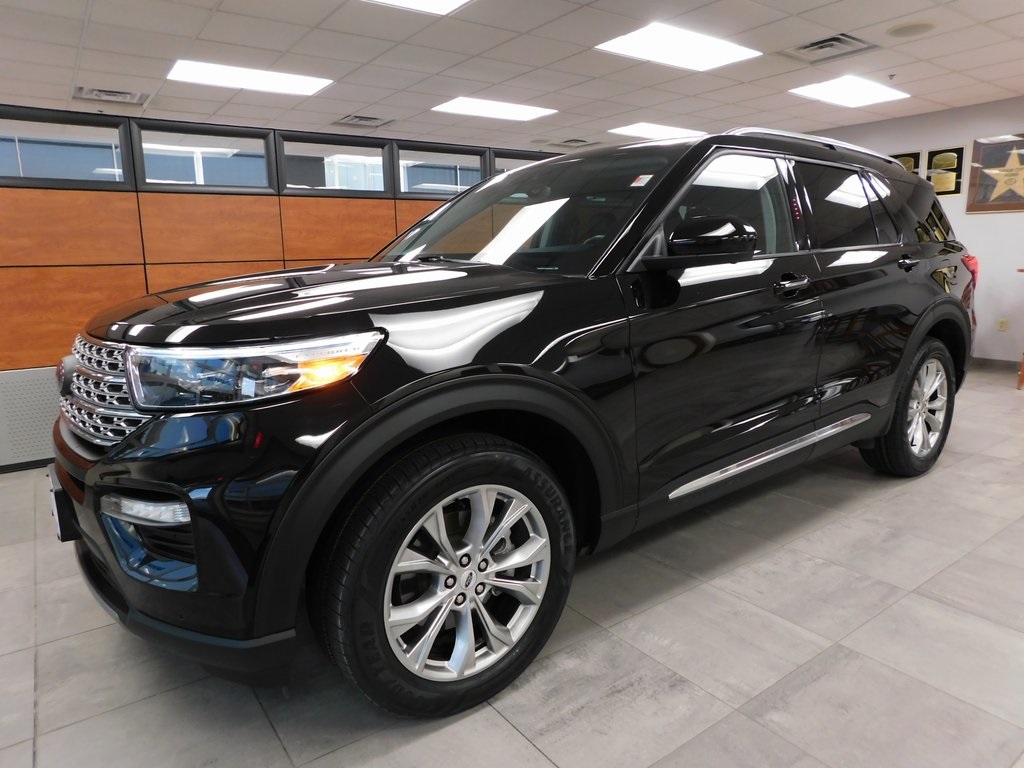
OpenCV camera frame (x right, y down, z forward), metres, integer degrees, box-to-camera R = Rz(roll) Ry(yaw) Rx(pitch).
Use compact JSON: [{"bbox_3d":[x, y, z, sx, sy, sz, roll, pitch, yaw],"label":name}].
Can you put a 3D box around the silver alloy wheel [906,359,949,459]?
[{"bbox_3d":[2.197,0.123,3.751,0.540,0.540,0.200,-10,14,-38],"label":"silver alloy wheel"}]

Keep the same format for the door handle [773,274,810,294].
[{"bbox_3d":[1.063,-0.380,2.584,0.238,0.044,0.054,-10,14,-38],"label":"door handle"}]

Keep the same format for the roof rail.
[{"bbox_3d":[1.573,-1.158,3.358,1.800,0.090,0.060,-10,14,-38],"label":"roof rail"}]

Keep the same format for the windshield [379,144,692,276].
[{"bbox_3d":[-0.040,-0.718,2.886,1.534,0.183,1.018,12,52,50],"label":"windshield"}]

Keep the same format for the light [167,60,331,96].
[{"bbox_3d":[-2.131,-2.530,5.576,1.200,0.060,0.600,-9,13,-35],"label":"light"}]

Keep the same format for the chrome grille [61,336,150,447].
[{"bbox_3d":[-1.264,-0.014,2.002,0.158,0.282,1.208,-10,14,-38],"label":"chrome grille"}]

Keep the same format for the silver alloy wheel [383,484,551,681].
[{"bbox_3d":[-0.159,0.514,1.883,0.535,0.535,0.208,-9,13,-36],"label":"silver alloy wheel"}]

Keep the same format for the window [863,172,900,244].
[{"bbox_3d":[1.701,-0.819,3.180,0.223,0.361,0.050,-10,-9,-38],"label":"window"}]

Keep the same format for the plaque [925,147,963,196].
[{"bbox_3d":[4.295,-2.100,6.792,0.030,0.456,0.334,-9,13,-35],"label":"plaque"}]

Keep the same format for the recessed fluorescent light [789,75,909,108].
[{"bbox_3d":[3.219,-2.796,6.439,1.200,0.060,0.600,-9,13,-35],"label":"recessed fluorescent light"}]

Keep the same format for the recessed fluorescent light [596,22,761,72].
[{"bbox_3d":[1.258,-2.496,5.041,1.200,0.060,0.600,-9,13,-35],"label":"recessed fluorescent light"}]

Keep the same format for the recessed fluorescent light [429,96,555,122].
[{"bbox_3d":[-0.170,-2.830,6.973,1.200,0.060,0.600,-9,13,-35],"label":"recessed fluorescent light"}]

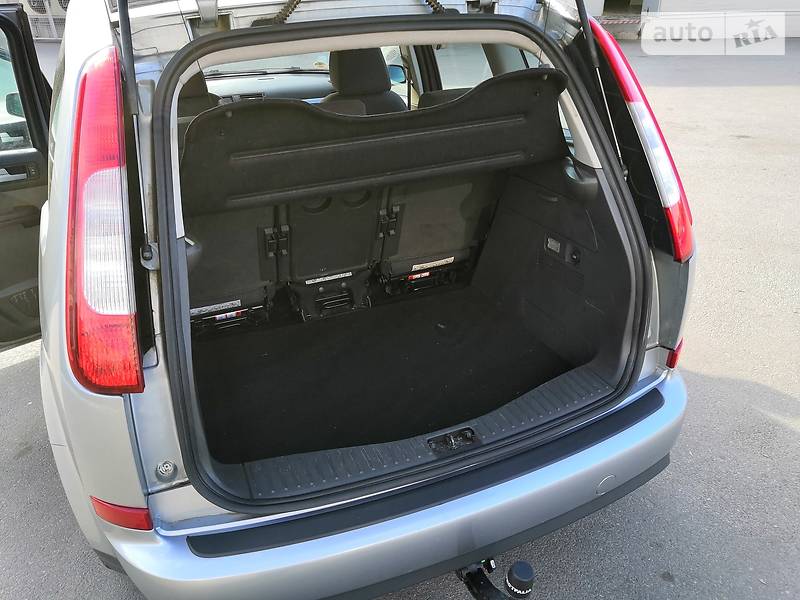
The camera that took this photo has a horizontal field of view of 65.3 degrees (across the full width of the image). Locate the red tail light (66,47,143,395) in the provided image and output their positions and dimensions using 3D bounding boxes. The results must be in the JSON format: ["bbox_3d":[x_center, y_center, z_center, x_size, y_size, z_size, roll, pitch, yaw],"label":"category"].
[{"bbox_3d":[-0.595,-0.149,1.236,0.150,0.690,0.150,-6,-3,4],"label":"red tail light"}]

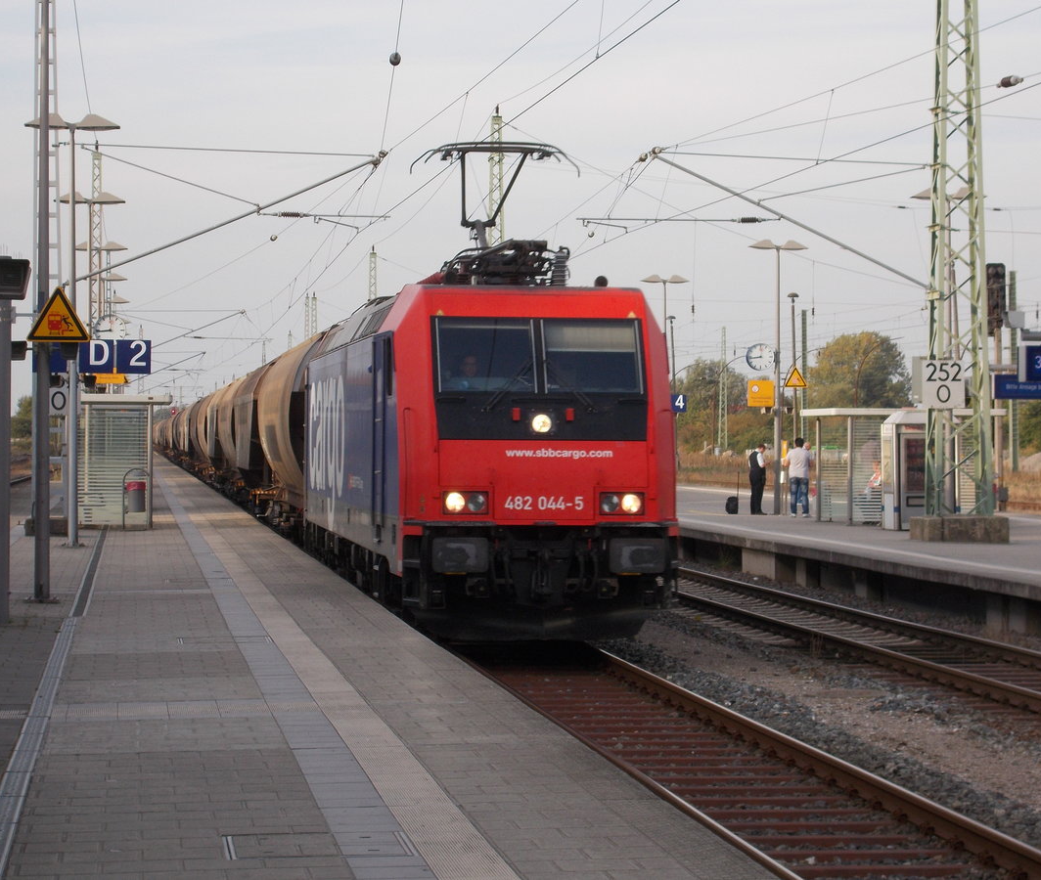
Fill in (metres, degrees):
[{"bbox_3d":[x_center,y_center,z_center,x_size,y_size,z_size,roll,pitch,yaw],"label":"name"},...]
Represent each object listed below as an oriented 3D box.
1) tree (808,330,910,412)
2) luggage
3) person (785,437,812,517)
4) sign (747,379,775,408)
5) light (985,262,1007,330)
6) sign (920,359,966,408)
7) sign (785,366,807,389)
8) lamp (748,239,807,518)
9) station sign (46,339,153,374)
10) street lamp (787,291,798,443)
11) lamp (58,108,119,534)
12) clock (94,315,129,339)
[{"bbox_3d":[22.600,-2.850,195.000,7.000,8.900,7.000,0,0,7],"label":"tree"},{"bbox_3d":[4.970,1.248,68.300,0.320,0.980,0.360,0,0,4],"label":"luggage"},{"bbox_3d":[6.298,0.846,66.000,0.580,1.790,0.380,0,0,12],"label":"person"},{"bbox_3d":[5.588,-1.070,67.720,0.635,0.617,0.050,0,0,-7],"label":"sign"},{"bbox_3d":[14.021,-4.212,86.099,0.570,2.000,0.420,0,0,-7],"label":"light"},{"bbox_3d":[7.227,-0.947,49.820,0.755,0.822,0.040,0,0,-7],"label":"sign"},{"bbox_3d":[6.425,-1.446,67.920,0.560,0.485,0.040,0,0,-7],"label":"sign"},{"bbox_3d":[6.004,-1.458,68.000,1.410,6.400,0.550,0,0,-8],"label":"lamp"},{"bbox_3d":[-6.355,-1.233,43.250,1.720,0.510,0.110,0,0,-8],"label":"station sign"},{"bbox_3d":[12.060,-2.280,128.000,0.500,8.350,0.500,0,0,-8],"label":"street lamp"},{"bbox_3d":[-6.640,-1.644,43.300,1.400,6.380,0.550,0,0,-8],"label":"lamp"},{"bbox_3d":[-8.134,-2.168,57.900,0.640,0.640,0.170,0,0,-8],"label":"clock"}]

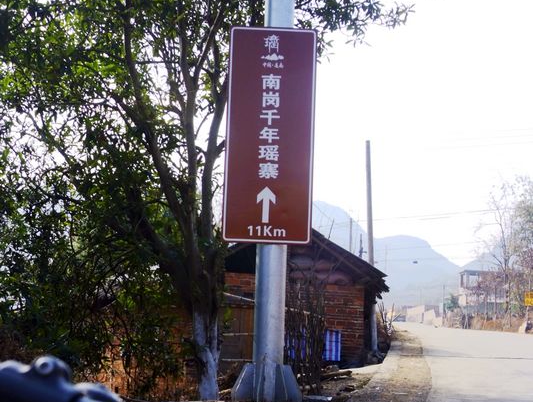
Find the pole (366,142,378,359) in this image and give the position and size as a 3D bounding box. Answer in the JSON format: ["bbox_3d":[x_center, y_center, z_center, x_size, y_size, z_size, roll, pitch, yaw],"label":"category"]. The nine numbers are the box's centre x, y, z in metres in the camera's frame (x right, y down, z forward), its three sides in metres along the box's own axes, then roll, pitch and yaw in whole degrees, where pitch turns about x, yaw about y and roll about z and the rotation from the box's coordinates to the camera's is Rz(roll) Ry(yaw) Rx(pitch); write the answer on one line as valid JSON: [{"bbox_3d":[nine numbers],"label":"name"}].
[{"bbox_3d":[3.485,1.478,35.411,0.190,7.100,0.190,-2,-7,6],"label":"pole"}]

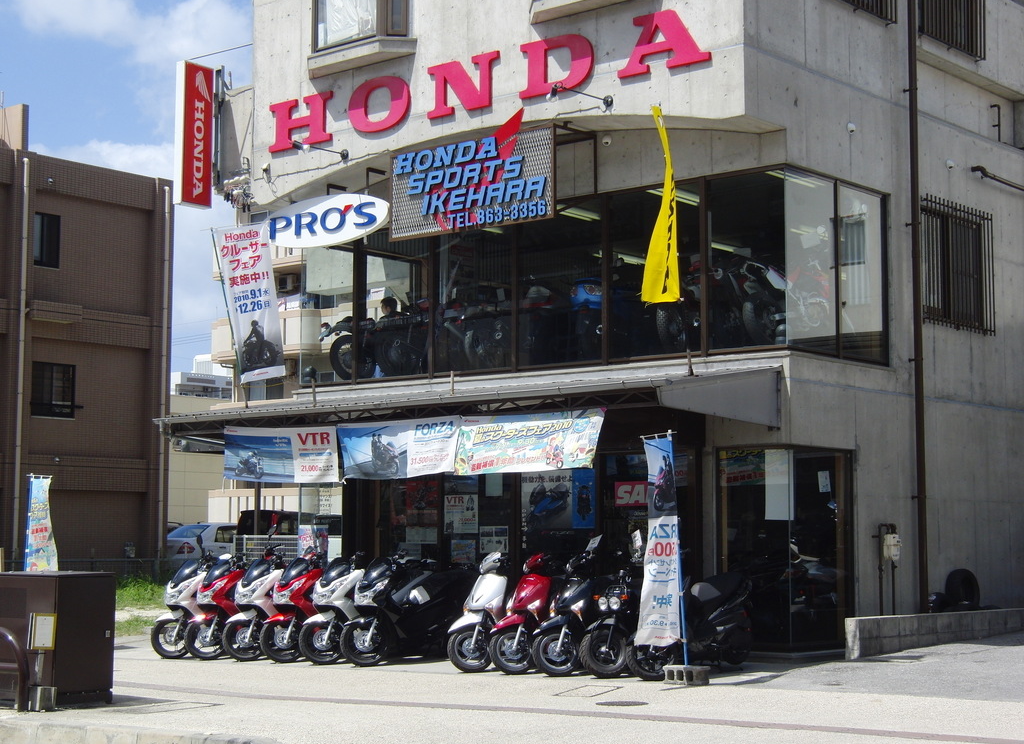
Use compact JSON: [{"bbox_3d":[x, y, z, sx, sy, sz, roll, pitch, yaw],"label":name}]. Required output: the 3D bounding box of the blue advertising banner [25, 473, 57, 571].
[{"bbox_3d":[-6.394,2.321,22.511,0.130,1.800,0.570,-4,-7,35],"label":"blue advertising banner"}]

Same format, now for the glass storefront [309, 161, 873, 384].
[{"bbox_3d":[0.781,-0.947,21.274,7.780,2.040,2.350,-4,-7,41],"label":"glass storefront"}]

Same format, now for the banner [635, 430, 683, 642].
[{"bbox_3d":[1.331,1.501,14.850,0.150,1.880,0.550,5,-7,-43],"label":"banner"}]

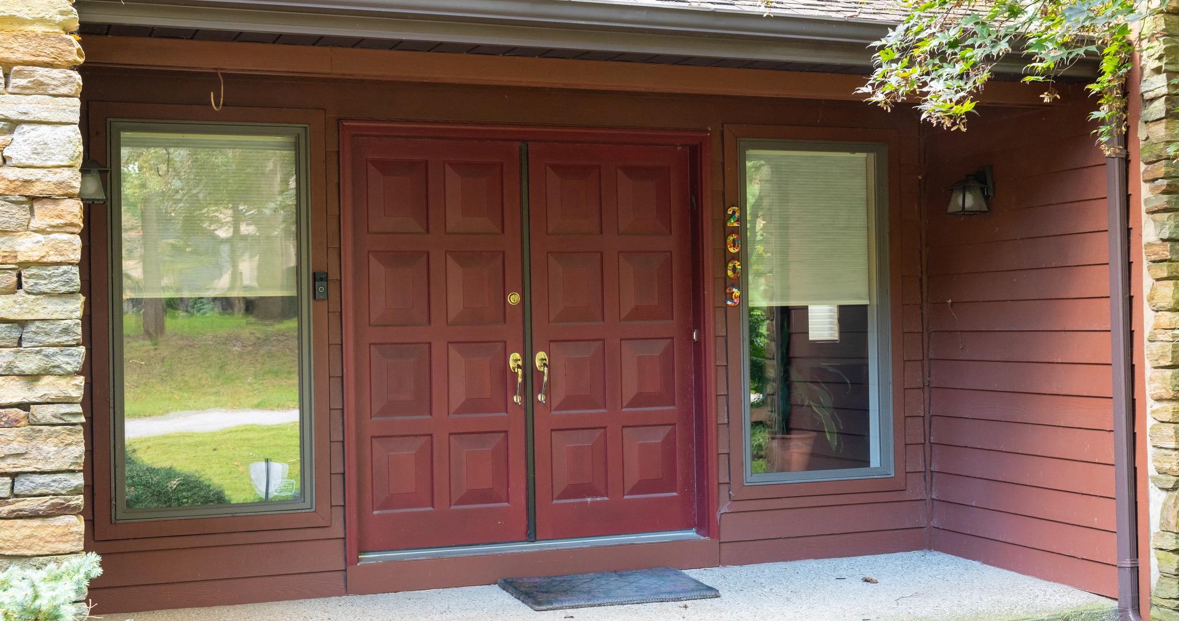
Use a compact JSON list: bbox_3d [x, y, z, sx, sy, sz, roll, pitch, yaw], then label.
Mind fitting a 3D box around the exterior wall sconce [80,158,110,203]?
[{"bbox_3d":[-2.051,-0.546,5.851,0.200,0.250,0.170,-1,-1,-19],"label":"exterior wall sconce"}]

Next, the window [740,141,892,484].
[{"bbox_3d":[1.195,0.004,7.634,0.895,1.800,0.090,-1,-1,-19],"label":"window"}]

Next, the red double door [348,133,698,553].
[{"bbox_3d":[-0.304,0.146,7.233,1.830,2.030,0.110,-1,-1,-19],"label":"red double door"}]

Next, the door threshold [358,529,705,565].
[{"bbox_3d":[-0.261,1.171,7.156,1.810,0.045,0.170,-1,-1,-19],"label":"door threshold"}]

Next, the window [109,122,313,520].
[{"bbox_3d":[-1.733,0.041,6.627,0.905,1.815,0.090,-1,-1,-19],"label":"window"}]

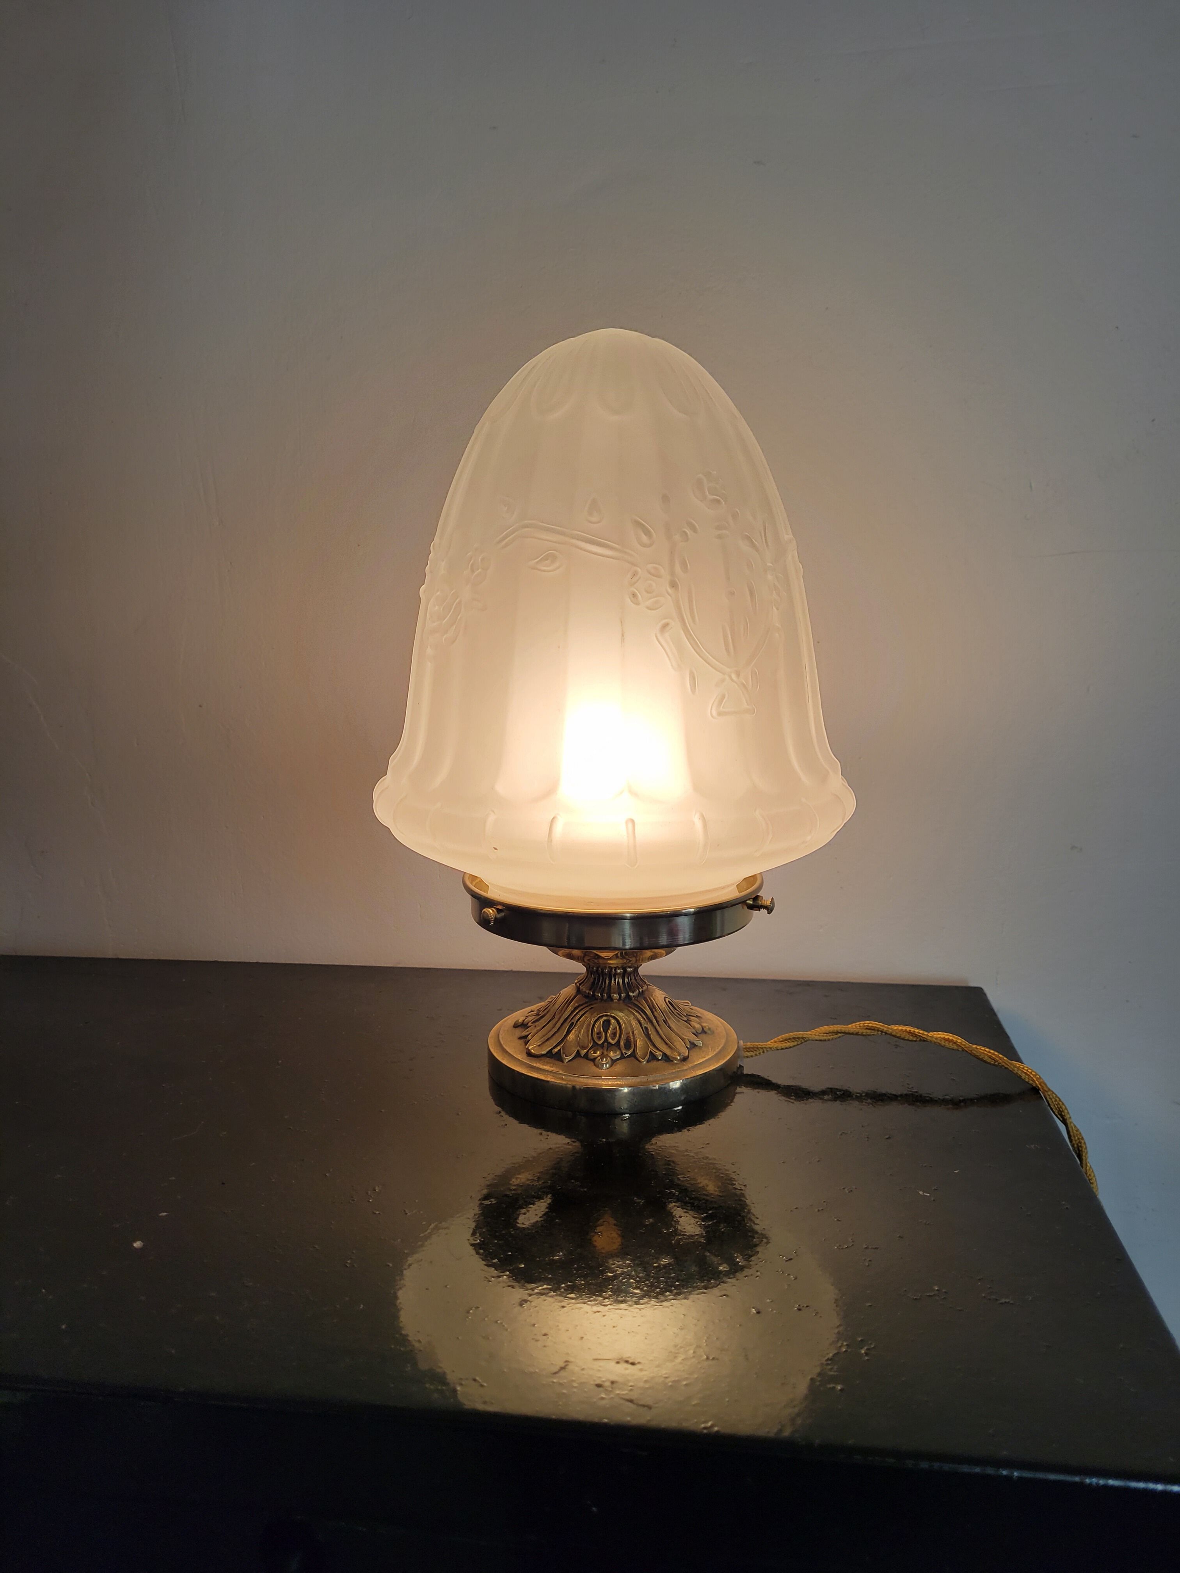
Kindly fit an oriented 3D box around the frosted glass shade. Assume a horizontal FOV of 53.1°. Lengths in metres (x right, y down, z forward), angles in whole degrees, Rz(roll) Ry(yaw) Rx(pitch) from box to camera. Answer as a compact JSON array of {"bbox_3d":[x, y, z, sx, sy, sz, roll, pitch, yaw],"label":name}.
[{"bbox_3d":[0.009,-0.068,0.487,0.199,0.229,0.199,0,10,1],"label":"frosted glass shade"}]

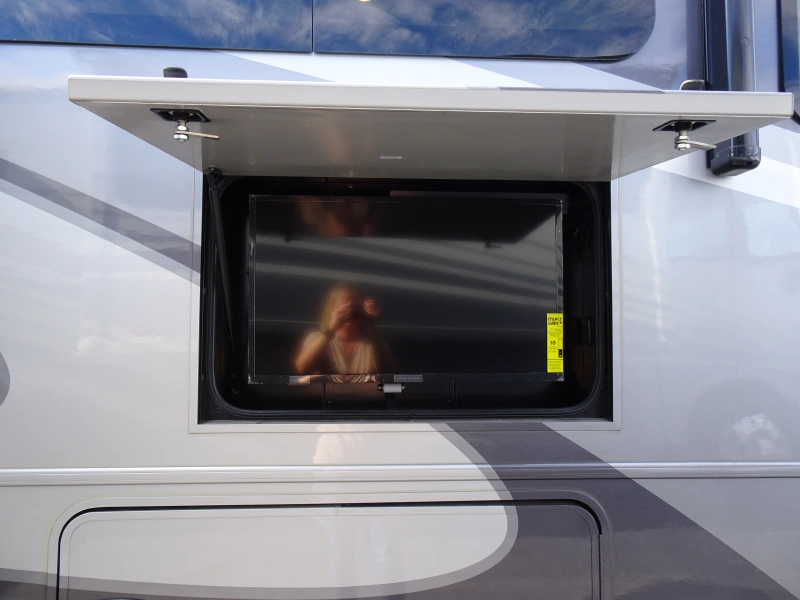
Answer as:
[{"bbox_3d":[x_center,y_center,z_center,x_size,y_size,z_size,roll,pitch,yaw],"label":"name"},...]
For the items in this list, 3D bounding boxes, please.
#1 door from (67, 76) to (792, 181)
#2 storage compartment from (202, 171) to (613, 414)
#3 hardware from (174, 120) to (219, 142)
[{"bbox_3d":[0.039,-0.266,0.952,0.892,0.032,0.541,0,4,-3],"label":"door"},{"bbox_3d":[0.018,0.001,1.312,0.901,0.540,0.200,0,-2,-3],"label":"storage compartment"},{"bbox_3d":[-0.267,-0.221,0.727,0.057,0.028,0.024,0,4,-11],"label":"hardware"}]

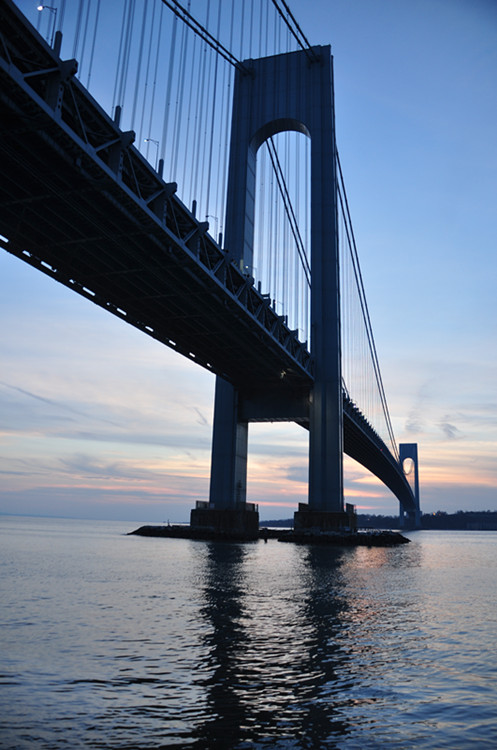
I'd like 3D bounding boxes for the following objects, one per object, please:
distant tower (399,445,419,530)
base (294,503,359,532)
[{"bbox_3d":[406.500,279.500,1415.000,46.000,210.000,13.000,-3,-16,18],"label":"distant tower"},{"bbox_3d":[27.480,50.280,195.260,18.300,10.000,20.500,-3,-16,18],"label":"base"}]

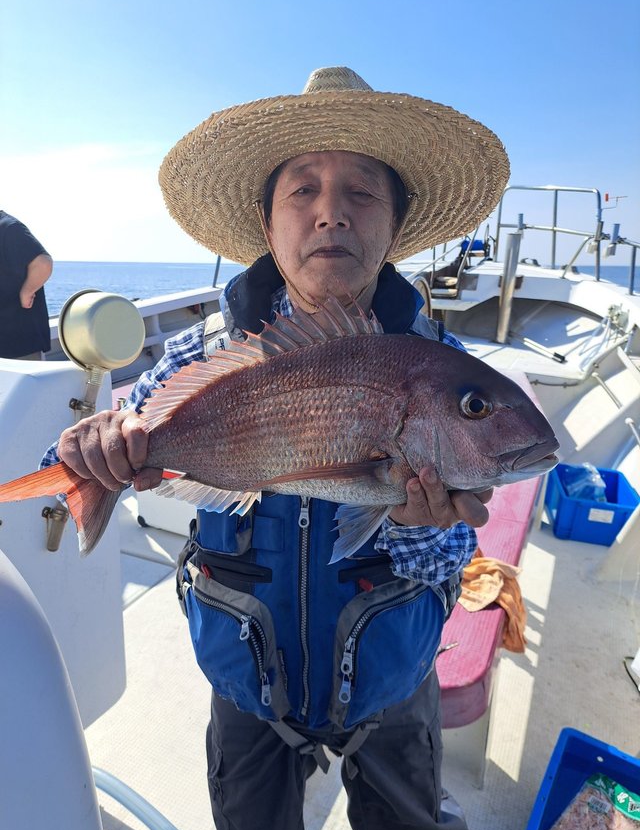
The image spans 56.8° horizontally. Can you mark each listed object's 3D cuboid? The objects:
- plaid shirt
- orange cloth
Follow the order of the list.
[{"bbox_3d":[-0.087,0.104,0.785,0.580,0.550,0.400,2,14,5],"label":"plaid shirt"},{"bbox_3d":[0.582,0.650,1.987,0.250,0.210,0.340,7,16,24],"label":"orange cloth"}]

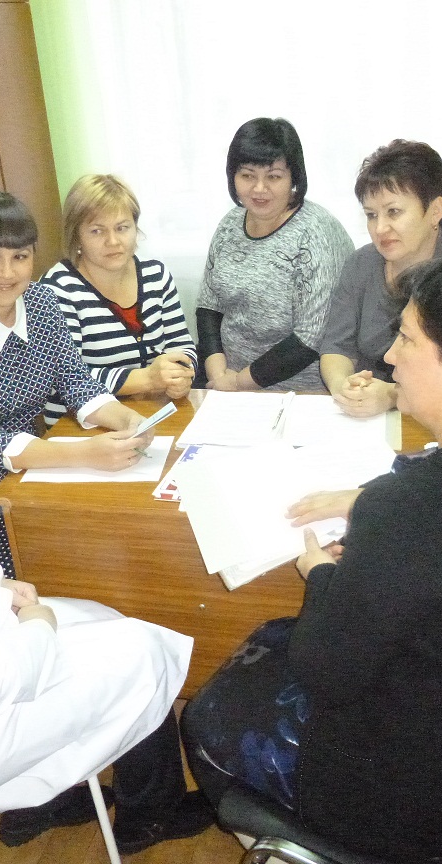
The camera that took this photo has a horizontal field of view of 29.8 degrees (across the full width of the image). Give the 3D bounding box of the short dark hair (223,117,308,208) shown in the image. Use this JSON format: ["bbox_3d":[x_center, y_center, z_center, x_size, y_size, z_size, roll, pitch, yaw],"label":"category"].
[{"bbox_3d":[0.118,-0.686,2.150,0.205,0.235,0.225,1,30,13],"label":"short dark hair"}]

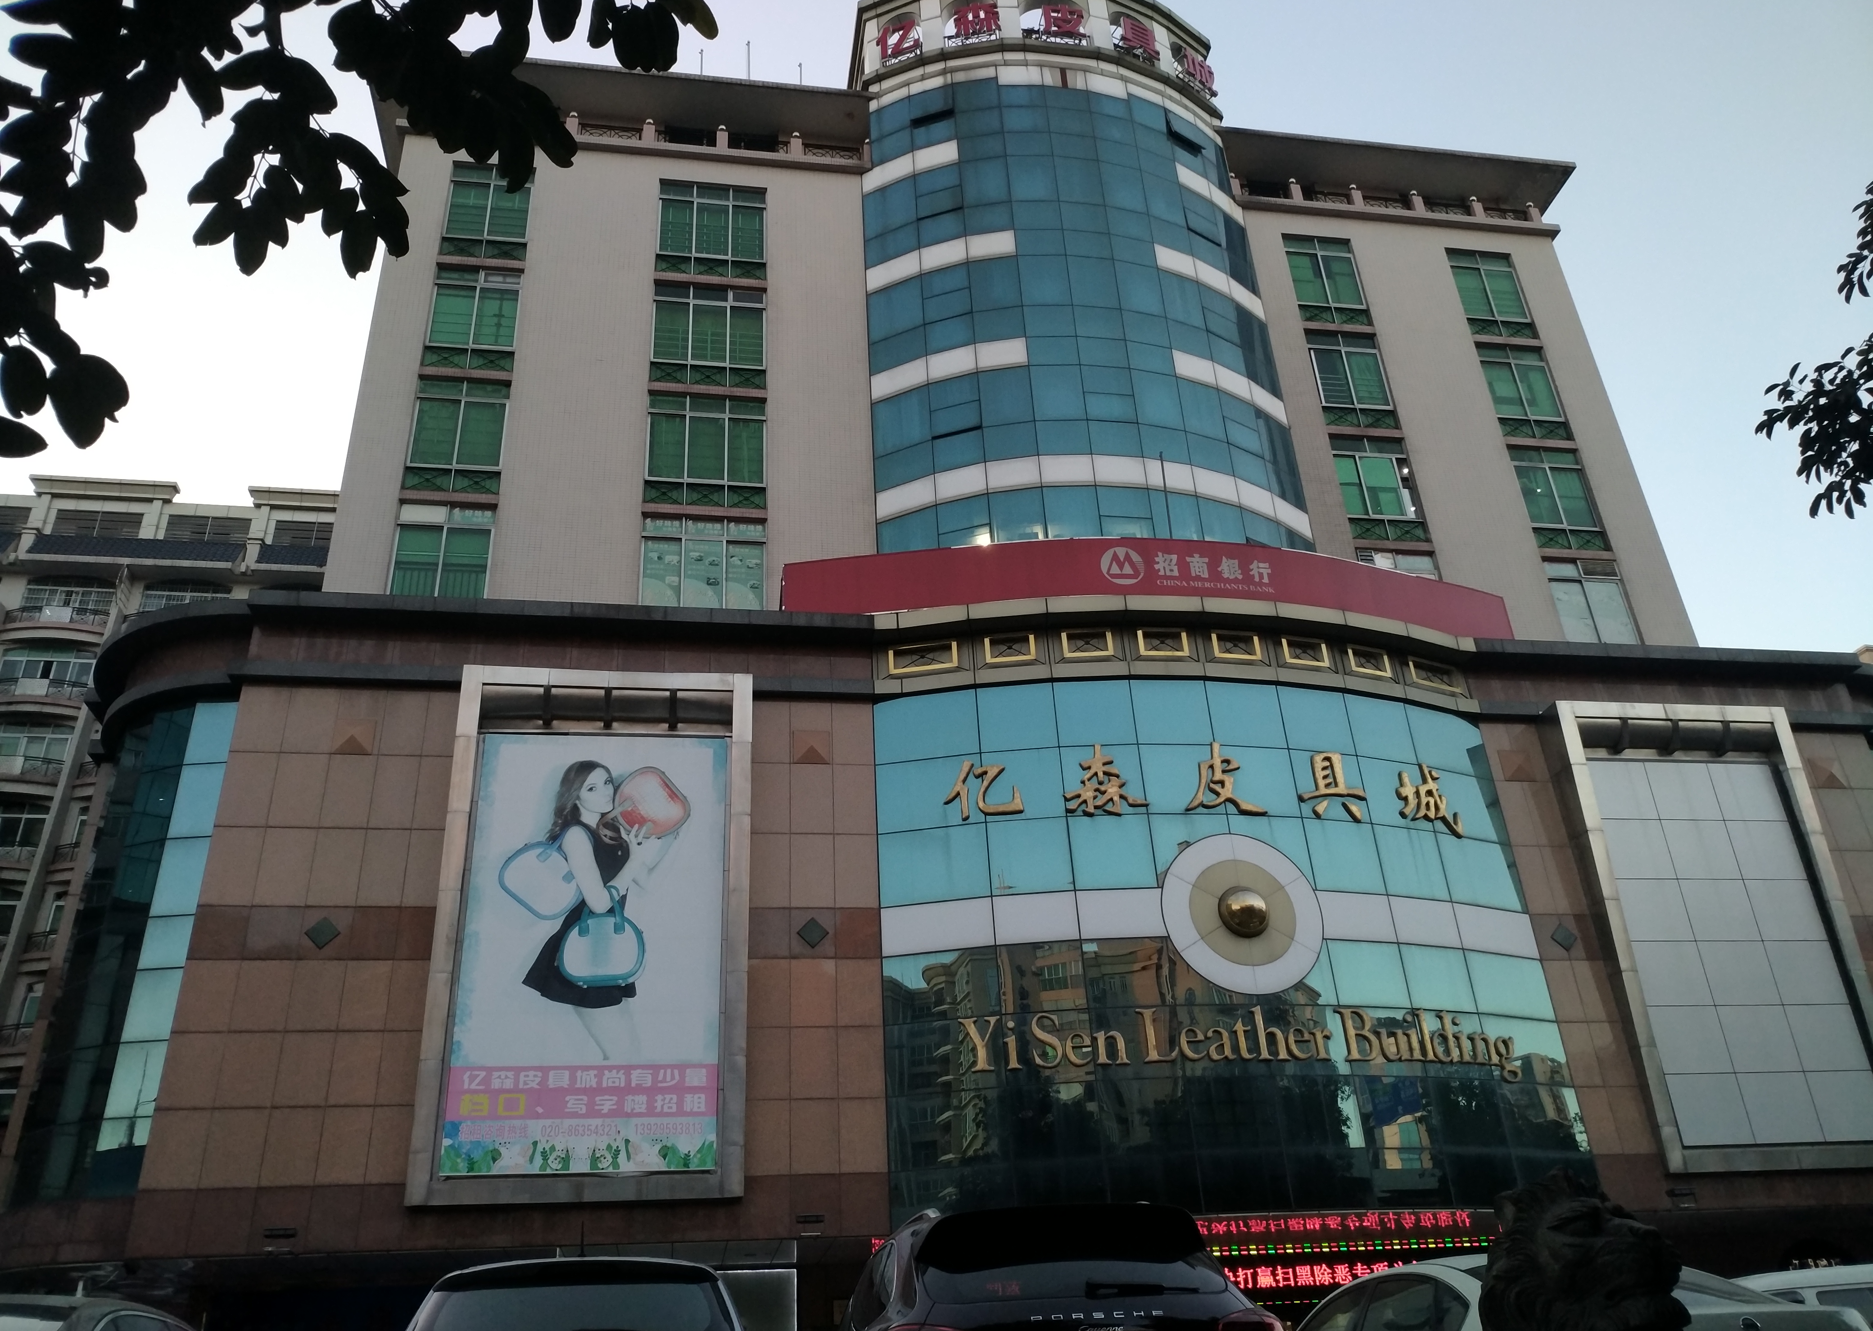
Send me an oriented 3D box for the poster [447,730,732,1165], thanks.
[{"bbox_3d":[-5.083,4.056,21.758,3.757,6.647,0.109,2,-29,-9],"label":"poster"}]

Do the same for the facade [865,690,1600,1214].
[{"bbox_3d":[4.721,4.199,22.990,11.070,8.448,1.264,2,-29,-9],"label":"facade"}]

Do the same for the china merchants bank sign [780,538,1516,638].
[{"bbox_3d":[4.245,-1.365,26.154,13.843,1.199,1.417,2,-29,-9],"label":"china merchants bank sign"}]

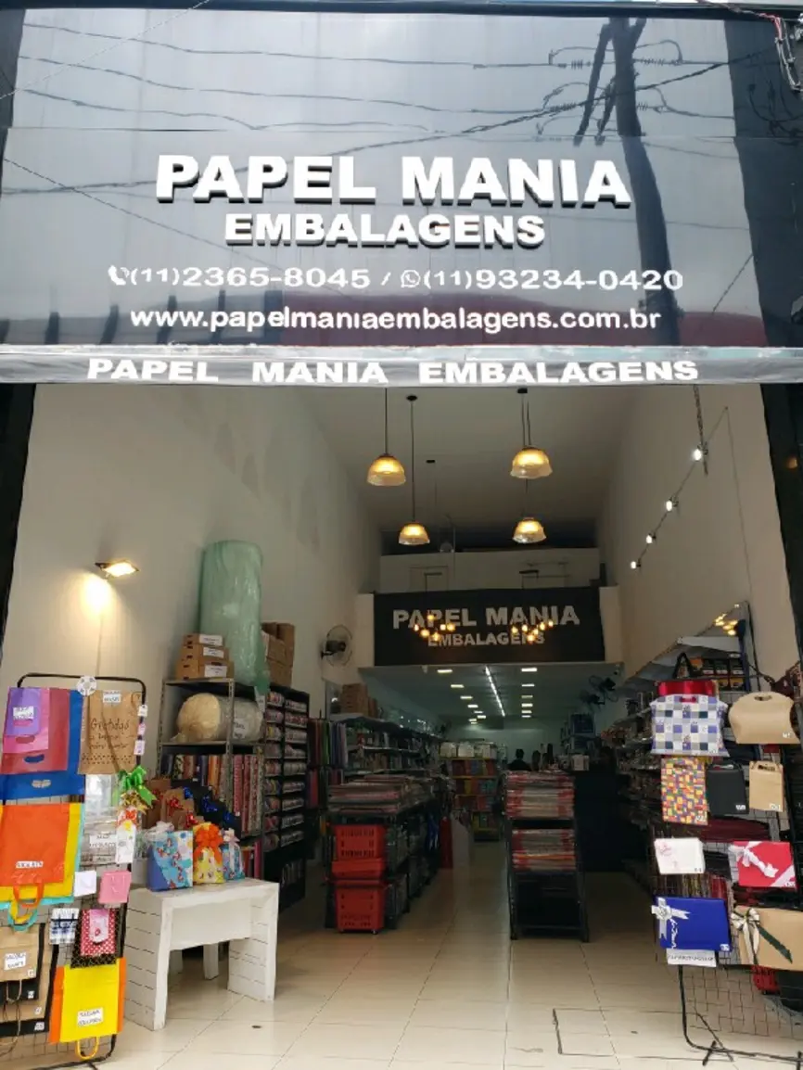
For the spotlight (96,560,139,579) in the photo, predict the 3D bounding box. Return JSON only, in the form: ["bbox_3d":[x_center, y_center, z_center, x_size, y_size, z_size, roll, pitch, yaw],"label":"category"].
[{"bbox_3d":[-1.972,0.246,5.605,0.194,0.116,0.213,-3,-16,8],"label":"spotlight"}]

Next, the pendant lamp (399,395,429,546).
[{"bbox_3d":[0.172,-0.956,11.746,0.420,2.270,0.420,-3,-16,8],"label":"pendant lamp"}]

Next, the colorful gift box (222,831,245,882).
[{"bbox_3d":[-1.042,1.983,4.968,0.145,0.267,0.077,12,-21,-37],"label":"colorful gift box"}]

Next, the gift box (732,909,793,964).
[{"bbox_3d":[1.623,1.810,3.621,0.262,0.237,0.039,-8,-18,24],"label":"gift box"}]

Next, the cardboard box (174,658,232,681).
[{"bbox_3d":[-1.607,1.132,6.598,0.262,0.160,0.358,-11,-19,31],"label":"cardboard box"}]

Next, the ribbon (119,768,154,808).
[{"bbox_3d":[-1.577,1.500,4.752,0.210,0.230,0.110,5,-17,-19],"label":"ribbon"}]

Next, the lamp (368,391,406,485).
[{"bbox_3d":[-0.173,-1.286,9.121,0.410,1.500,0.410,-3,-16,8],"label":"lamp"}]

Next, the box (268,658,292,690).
[{"bbox_3d":[-1.513,1.610,9.169,0.380,0.280,0.620,-3,-16,8],"label":"box"}]

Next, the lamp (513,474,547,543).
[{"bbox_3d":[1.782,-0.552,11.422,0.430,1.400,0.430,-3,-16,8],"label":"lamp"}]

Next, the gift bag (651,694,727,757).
[{"bbox_3d":[1.421,0.939,3.969,0.358,0.310,0.097,-8,-18,24],"label":"gift bag"}]

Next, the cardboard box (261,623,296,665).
[{"bbox_3d":[-1.491,1.270,9.365,0.400,0.500,0.550,-3,-16,8],"label":"cardboard box"}]

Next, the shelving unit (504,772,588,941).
[{"bbox_3d":[1.143,2.555,6.529,0.581,1.221,0.581,-3,-16,8],"label":"shelving unit"}]

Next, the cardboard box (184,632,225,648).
[{"bbox_3d":[-1.645,0.895,6.693,0.203,0.097,0.262,-11,-19,31],"label":"cardboard box"}]

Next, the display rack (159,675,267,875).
[{"bbox_3d":[-1.537,2.203,6.502,0.543,1.938,0.882,-3,-16,8],"label":"display rack"}]

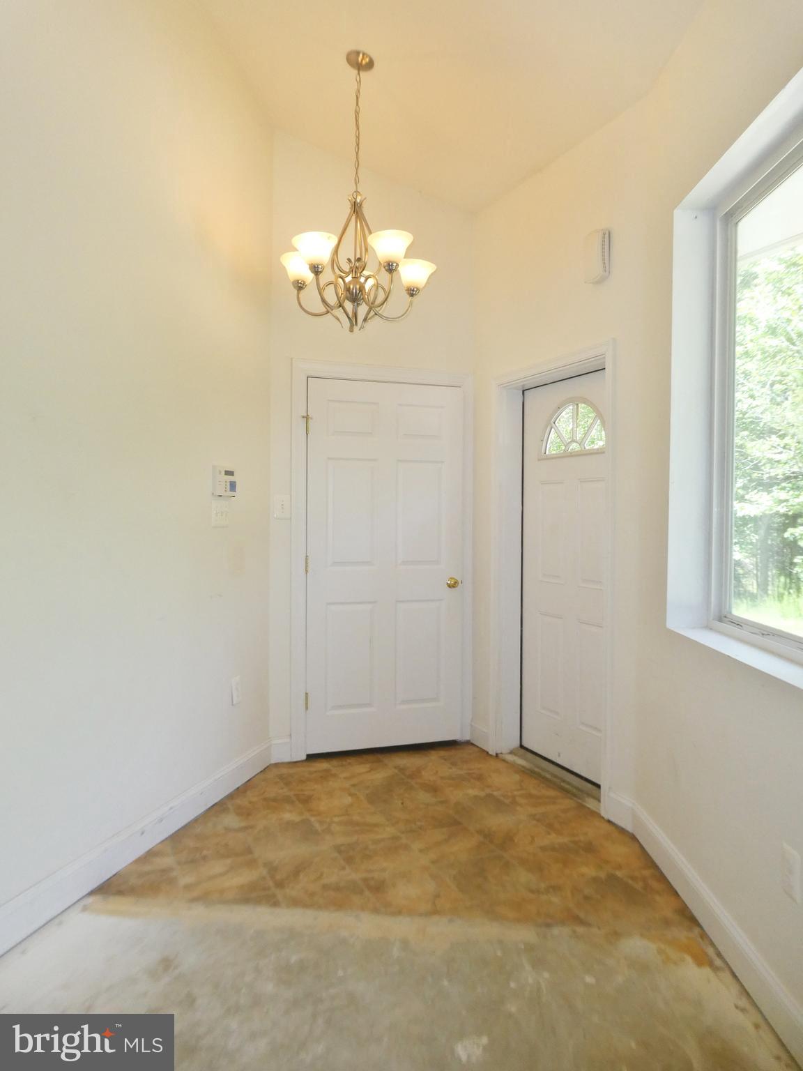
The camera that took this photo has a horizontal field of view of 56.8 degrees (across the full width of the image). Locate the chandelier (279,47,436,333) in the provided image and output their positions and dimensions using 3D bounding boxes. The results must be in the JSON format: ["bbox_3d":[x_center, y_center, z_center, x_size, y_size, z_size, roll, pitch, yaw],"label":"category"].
[{"bbox_3d":[-0.185,-1.475,3.200,0.680,1.185,0.660,0,2,0],"label":"chandelier"}]

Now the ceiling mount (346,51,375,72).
[{"bbox_3d":[-0.178,-2.037,3.185,0.126,0.030,0.126,14,-4,1],"label":"ceiling mount"}]

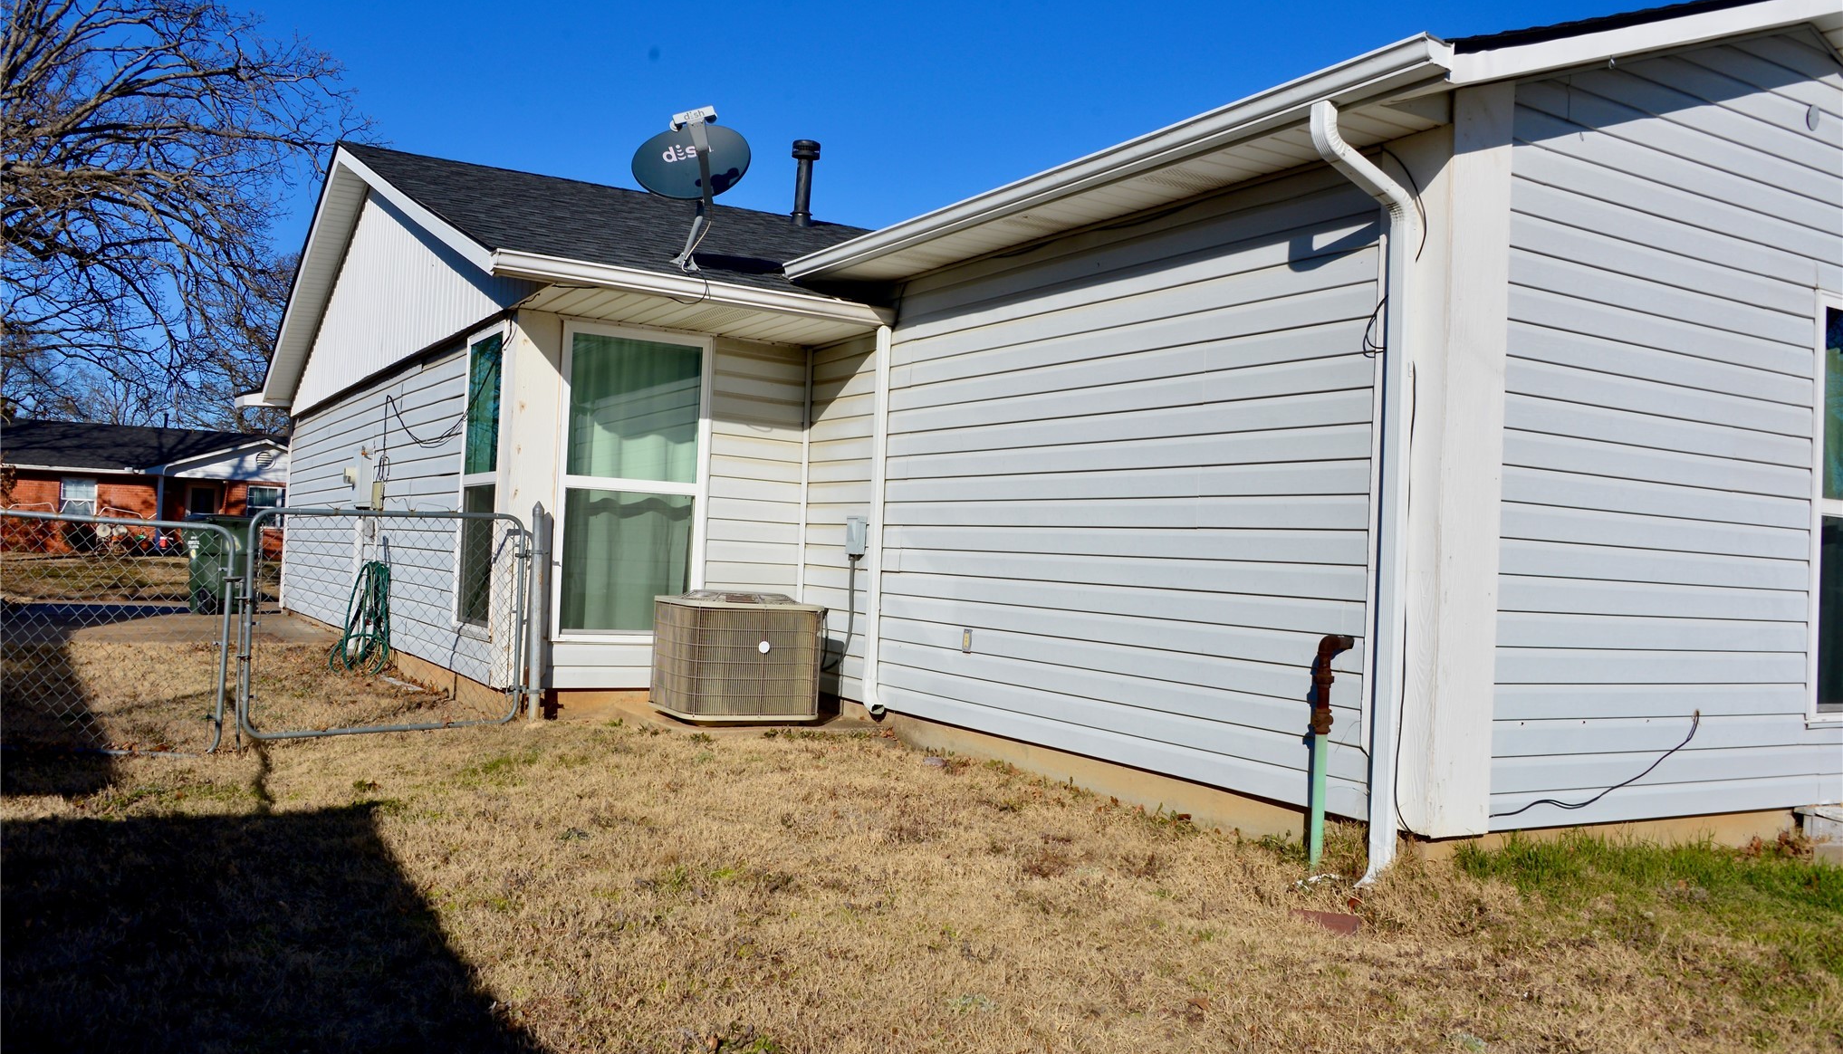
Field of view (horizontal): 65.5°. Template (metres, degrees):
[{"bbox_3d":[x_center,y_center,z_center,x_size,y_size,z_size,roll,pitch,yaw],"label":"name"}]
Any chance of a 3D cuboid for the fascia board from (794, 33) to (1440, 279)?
[{"bbox_3d":[0.413,-1.456,6.347,0.125,0.125,4.555,4,-2,-31],"label":"fascia board"}]

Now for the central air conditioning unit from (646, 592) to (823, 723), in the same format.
[{"bbox_3d":[-1.036,0.711,7.952,0.760,0.685,0.780,4,-2,-31],"label":"central air conditioning unit"}]

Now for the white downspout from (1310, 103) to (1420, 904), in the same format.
[{"bbox_3d":[1.463,-0.102,4.837,0.440,2.585,0.110,4,-2,-31],"label":"white downspout"}]

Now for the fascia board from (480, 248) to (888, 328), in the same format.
[{"bbox_3d":[-1.121,-1.227,7.525,2.230,0.118,0.125,4,-2,-31],"label":"fascia board"}]

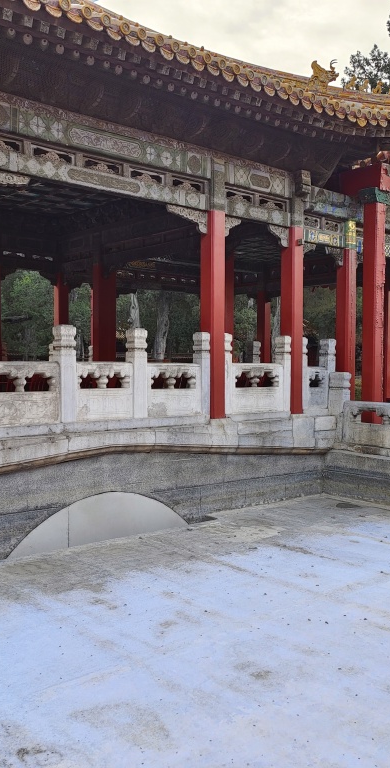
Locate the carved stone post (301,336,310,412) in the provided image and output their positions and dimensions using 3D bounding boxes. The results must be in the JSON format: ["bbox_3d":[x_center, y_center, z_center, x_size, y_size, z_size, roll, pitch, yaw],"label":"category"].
[{"bbox_3d":[1.900,-0.179,12.287,0.200,1.315,0.235,-1,2,-41],"label":"carved stone post"}]

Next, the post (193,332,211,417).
[{"bbox_3d":[0.101,-0.150,9.926,0.173,1.193,0.205,-1,2,-41],"label":"post"}]

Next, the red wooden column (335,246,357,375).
[{"bbox_3d":[2.816,-0.880,12.772,0.285,3.283,0.277,-1,3,-41],"label":"red wooden column"}]

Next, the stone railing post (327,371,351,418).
[{"bbox_3d":[2.679,0.417,12.571,0.220,1.290,0.290,-1,2,-41],"label":"stone railing post"}]

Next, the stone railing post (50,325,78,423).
[{"bbox_3d":[-1.686,-0.122,8.821,0.217,1.227,0.217,-1,3,-41],"label":"stone railing post"}]

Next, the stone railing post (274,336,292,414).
[{"bbox_3d":[1.550,-0.175,11.980,0.200,1.310,0.235,-1,2,-41],"label":"stone railing post"}]

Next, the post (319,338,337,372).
[{"bbox_3d":[2.314,-0.190,11.870,0.217,1.193,0.205,-1,2,-41],"label":"post"}]

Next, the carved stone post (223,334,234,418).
[{"bbox_3d":[0.462,-0.157,11.025,0.200,1.305,0.235,-1,2,-41],"label":"carved stone post"}]

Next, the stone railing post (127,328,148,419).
[{"bbox_3d":[-0.796,-0.141,9.153,0.217,1.187,0.205,-1,2,-41],"label":"stone railing post"}]

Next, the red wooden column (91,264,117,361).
[{"bbox_3d":[-2.087,-1.171,15.503,0.291,3.017,0.291,-1,2,-41],"label":"red wooden column"}]

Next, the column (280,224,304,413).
[{"bbox_3d":[1.725,-1.102,12.097,0.290,3.263,0.290,-1,2,-41],"label":"column"}]

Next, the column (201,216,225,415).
[{"bbox_3d":[0.287,-1.075,10.835,0.290,3.263,0.290,-1,2,-41],"label":"column"}]

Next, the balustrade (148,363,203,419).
[{"bbox_3d":[-0.345,0.079,9.551,0.988,0.739,0.151,-1,2,-41],"label":"balustrade"}]

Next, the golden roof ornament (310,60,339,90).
[{"bbox_3d":[2.106,-5.033,11.065,0.464,0.406,0.223,0,2,4],"label":"golden roof ornament"}]

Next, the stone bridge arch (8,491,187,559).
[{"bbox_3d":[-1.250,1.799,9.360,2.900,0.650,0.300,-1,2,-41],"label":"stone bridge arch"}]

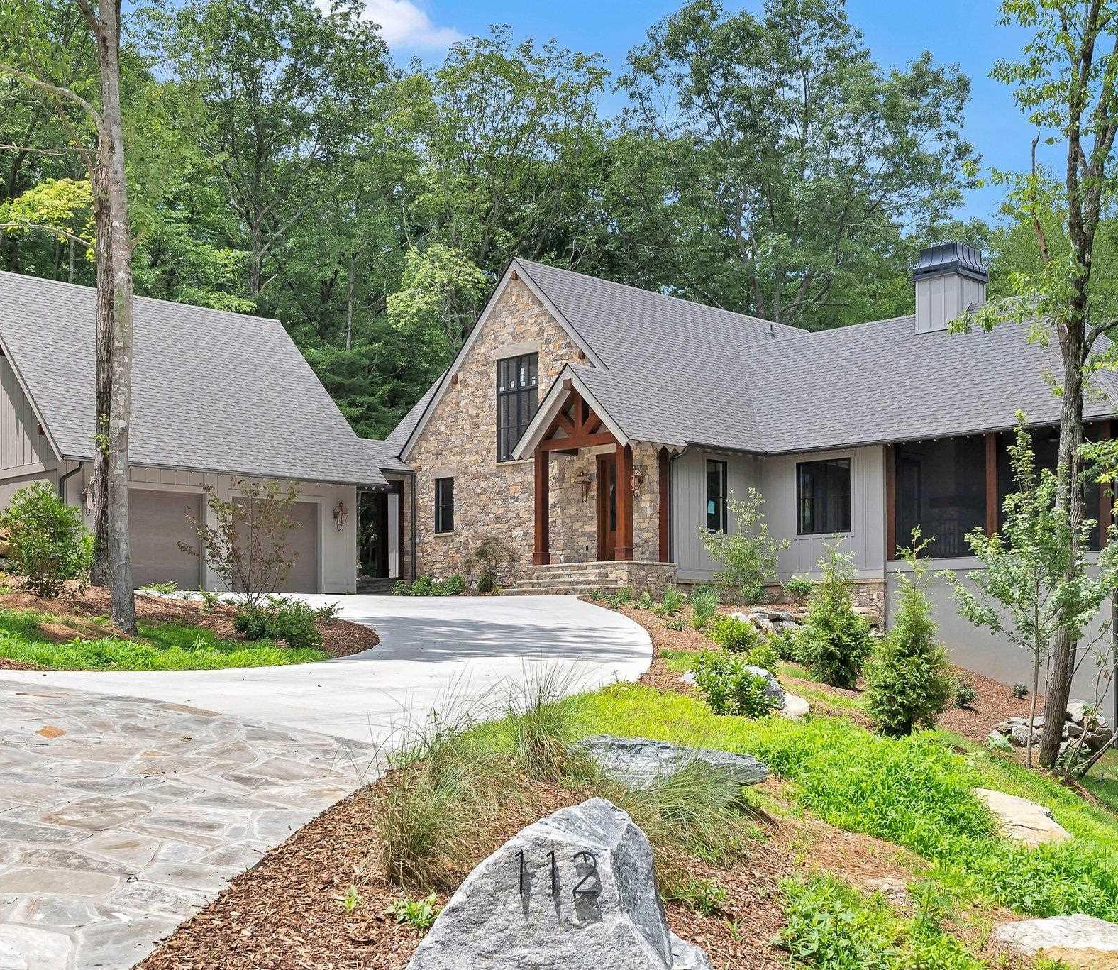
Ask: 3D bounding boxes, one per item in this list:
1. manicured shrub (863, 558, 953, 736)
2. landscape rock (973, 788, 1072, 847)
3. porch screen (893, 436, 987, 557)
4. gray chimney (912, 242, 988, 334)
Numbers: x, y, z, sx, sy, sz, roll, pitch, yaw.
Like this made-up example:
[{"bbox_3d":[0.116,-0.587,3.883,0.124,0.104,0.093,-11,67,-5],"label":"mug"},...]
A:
[{"bbox_3d":[5.061,2.350,20.521,1.200,2.500,1.200,0,-3,0],"label":"manicured shrub"},{"bbox_3d":[4.067,2.921,12.408,0.880,0.400,0.650,0,-3,0],"label":"landscape rock"},{"bbox_3d":[8.329,0.297,30.924,2.350,2.680,0.120,-3,-4,44],"label":"porch screen"},{"bbox_3d":[9.374,-4.603,33.721,1.250,2.150,1.500,-3,-4,44],"label":"gray chimney"}]

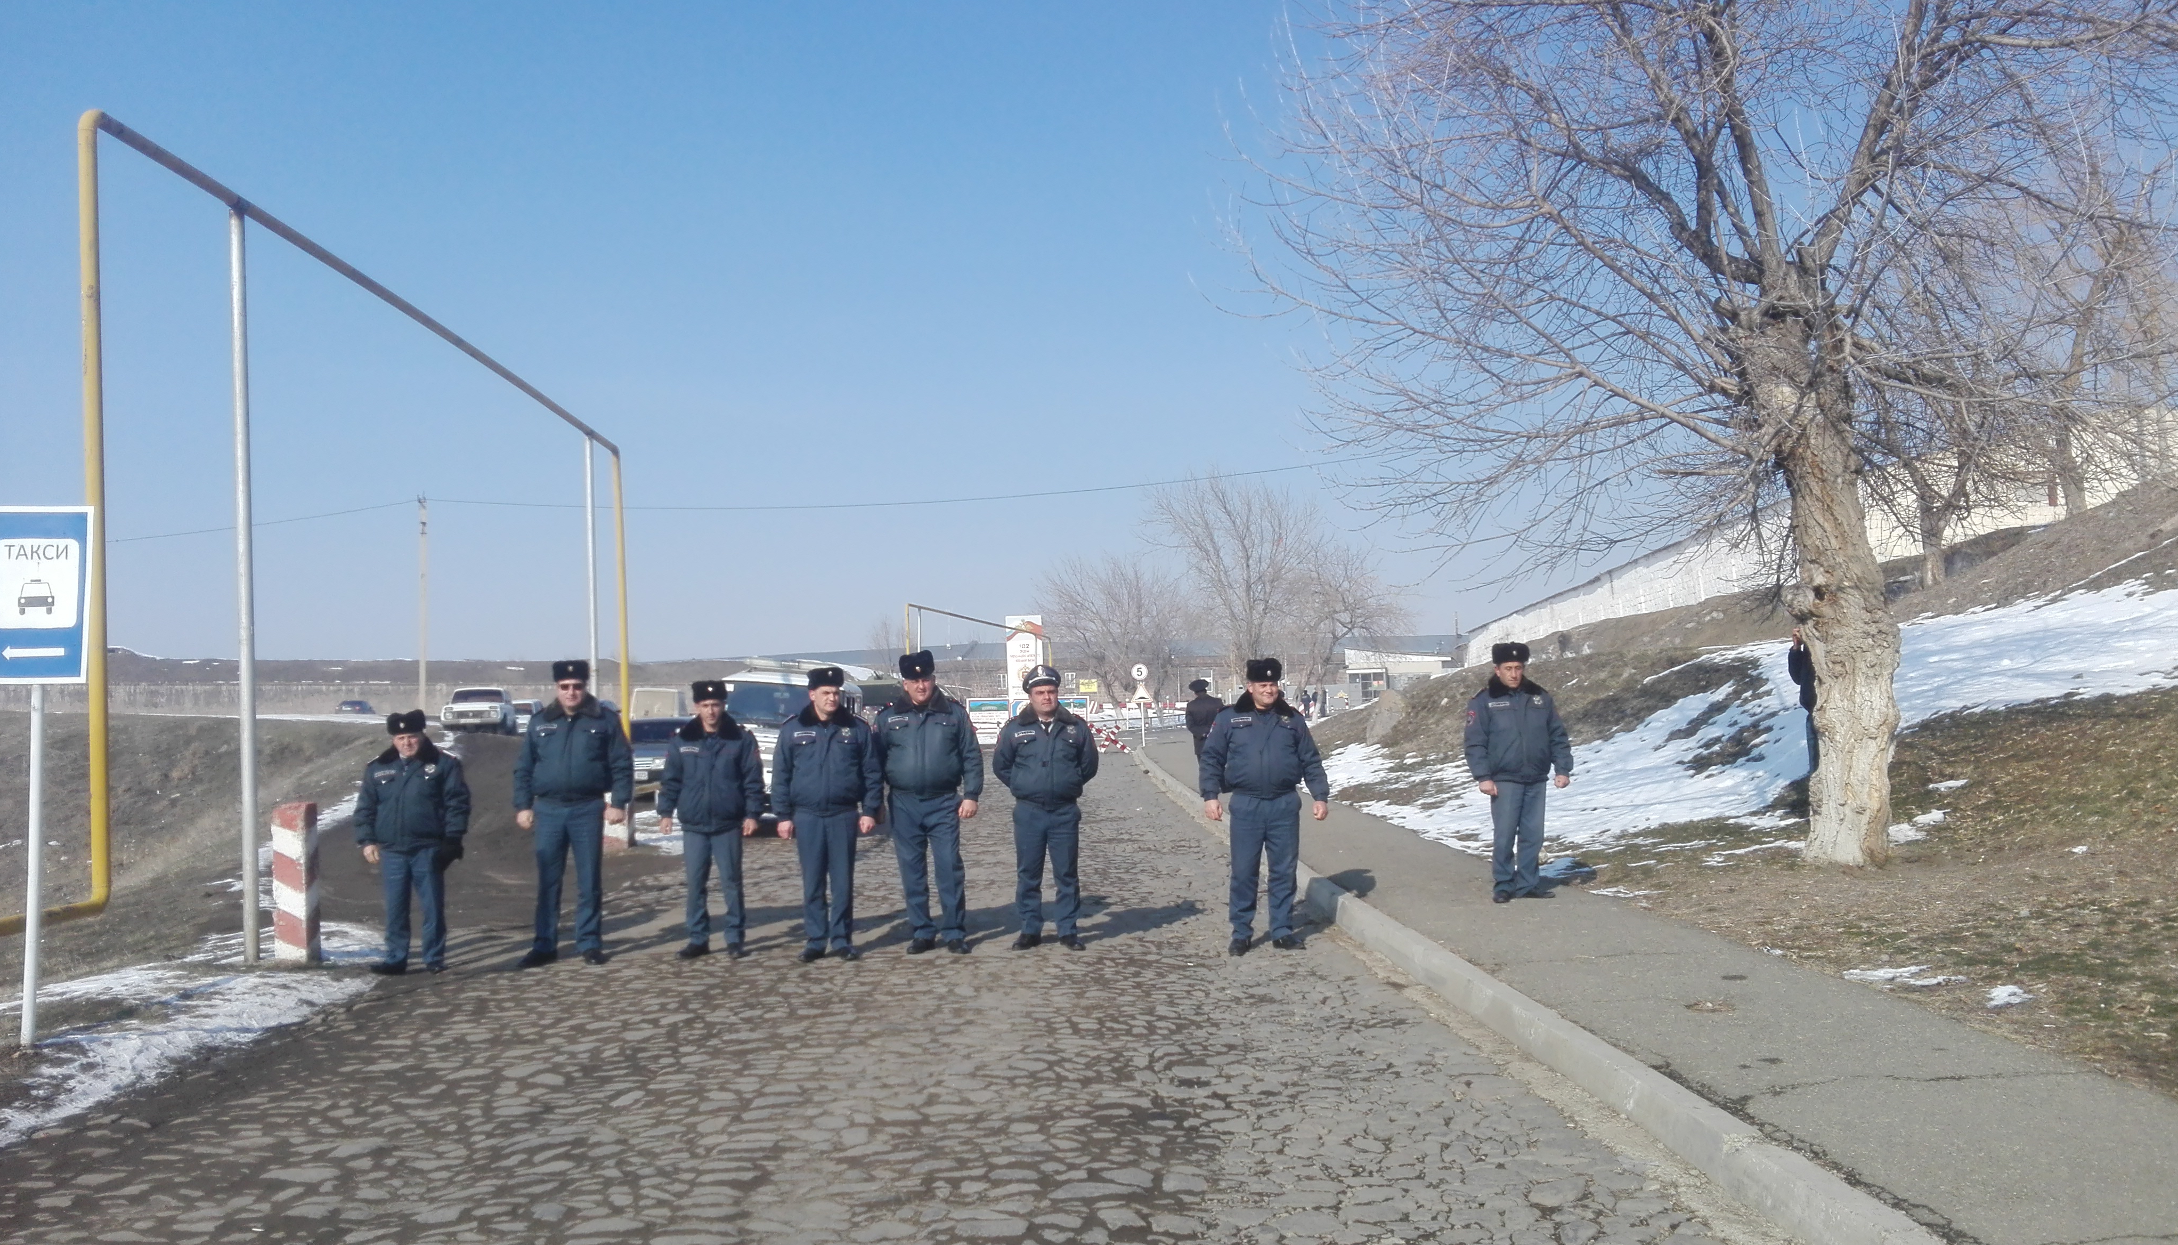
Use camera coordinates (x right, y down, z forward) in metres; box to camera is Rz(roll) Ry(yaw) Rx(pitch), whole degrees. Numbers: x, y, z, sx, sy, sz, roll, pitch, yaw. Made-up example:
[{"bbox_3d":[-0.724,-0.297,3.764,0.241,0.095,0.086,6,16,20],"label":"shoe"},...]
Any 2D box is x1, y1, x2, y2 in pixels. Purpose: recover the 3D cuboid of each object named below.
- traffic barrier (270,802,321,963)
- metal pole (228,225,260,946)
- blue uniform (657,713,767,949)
[{"bbox_3d":[-5.244,1.725,10.500,0.235,1.060,0.235,-2,-3,-3],"label":"traffic barrier"},{"bbox_3d":[-5.376,-0.253,10.100,0.097,4.848,0.097,-1,-3,-28],"label":"metal pole"},{"bbox_3d":[-2.427,1.336,10.200,0.680,1.515,0.380,-1,-2,-10],"label":"blue uniform"}]

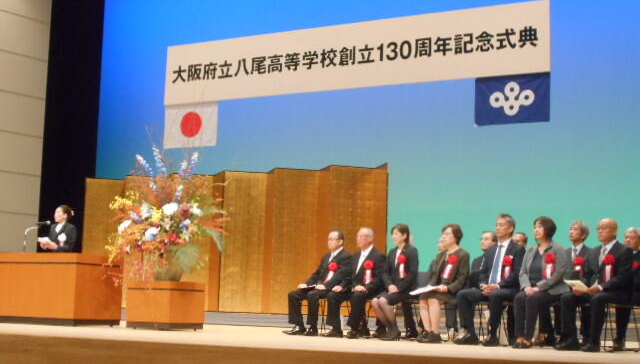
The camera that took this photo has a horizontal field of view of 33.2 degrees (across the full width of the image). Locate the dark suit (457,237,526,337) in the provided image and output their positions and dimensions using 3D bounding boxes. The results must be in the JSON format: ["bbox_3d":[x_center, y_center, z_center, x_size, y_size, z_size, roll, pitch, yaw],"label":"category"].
[{"bbox_3d":[1.933,1.162,11.715,0.700,1.030,0.540,7,-9,-40],"label":"dark suit"}]

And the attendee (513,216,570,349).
[{"bbox_3d":[2.137,0.983,10.532,0.510,1.270,0.740,-4,-8,42],"label":"attendee"}]

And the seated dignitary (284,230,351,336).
[{"bbox_3d":[0.023,1.152,12.400,0.560,1.240,0.800,-4,-8,42],"label":"seated dignitary"}]

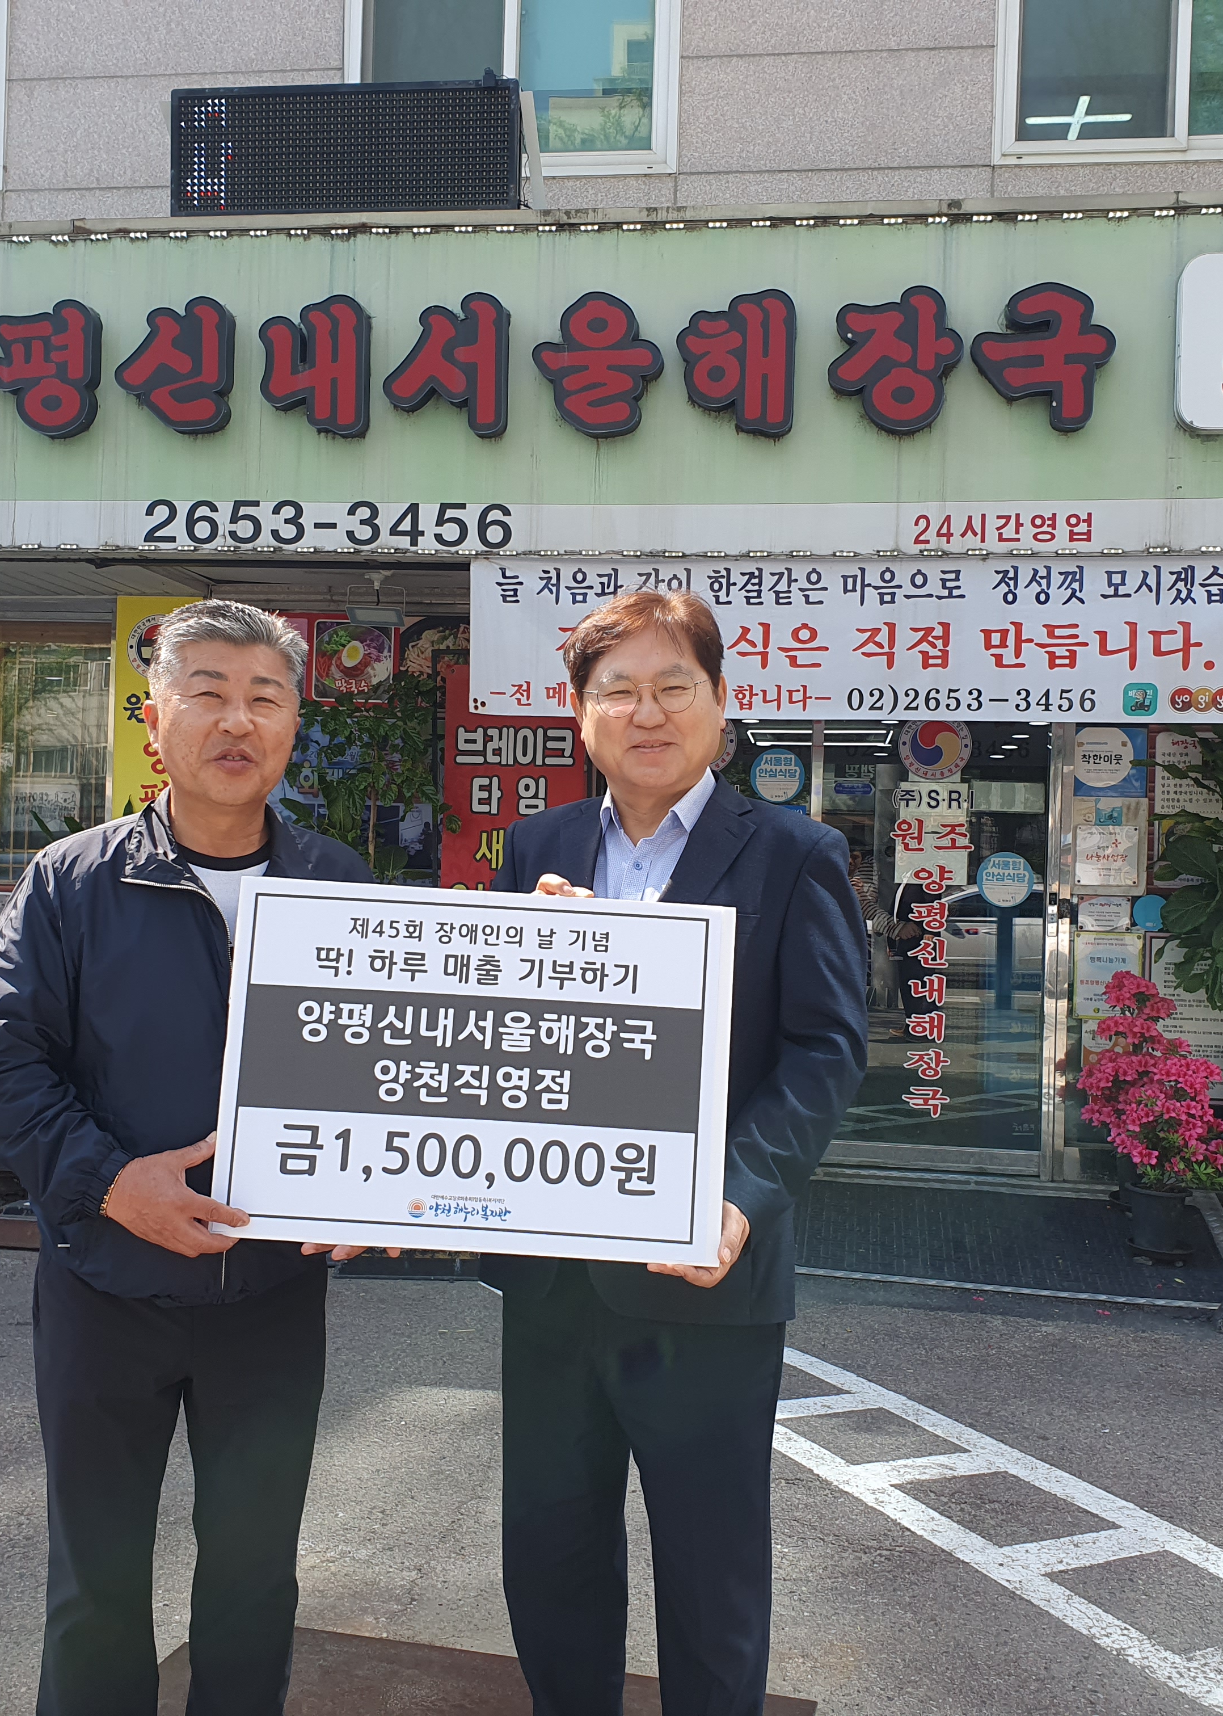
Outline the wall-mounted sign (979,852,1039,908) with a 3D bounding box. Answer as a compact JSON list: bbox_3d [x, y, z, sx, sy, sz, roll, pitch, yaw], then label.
[{"bbox_3d":[1.663,0.092,7.220,0.235,0.230,0.010,1,0,8],"label":"wall-mounted sign"}]

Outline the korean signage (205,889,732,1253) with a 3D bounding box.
[{"bbox_3d":[-0.160,0.250,2.035,0.594,0.420,0.015,3,-6,2],"label":"korean signage"}]

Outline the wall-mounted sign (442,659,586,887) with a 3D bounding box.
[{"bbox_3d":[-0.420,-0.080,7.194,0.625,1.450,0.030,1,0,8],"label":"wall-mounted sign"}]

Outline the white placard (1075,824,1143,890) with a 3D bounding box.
[{"bbox_3d":[2.065,-0.005,7.130,0.255,0.255,0.020,1,0,8],"label":"white placard"}]

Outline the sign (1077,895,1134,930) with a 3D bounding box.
[{"bbox_3d":[2.066,0.235,7.186,0.218,0.142,0.015,2,-1,8],"label":"sign"}]

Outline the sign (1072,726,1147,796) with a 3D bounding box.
[{"bbox_3d":[2.071,-0.397,7.130,0.300,0.295,0.020,1,0,8],"label":"sign"}]

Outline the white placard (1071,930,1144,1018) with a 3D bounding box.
[{"bbox_3d":[2.069,0.491,7.130,0.270,0.360,0.020,1,0,8],"label":"white placard"}]

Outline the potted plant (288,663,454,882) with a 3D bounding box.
[{"bbox_3d":[-1.016,0.222,6.992,0.720,2.024,0.660,1,0,8],"label":"potted plant"}]

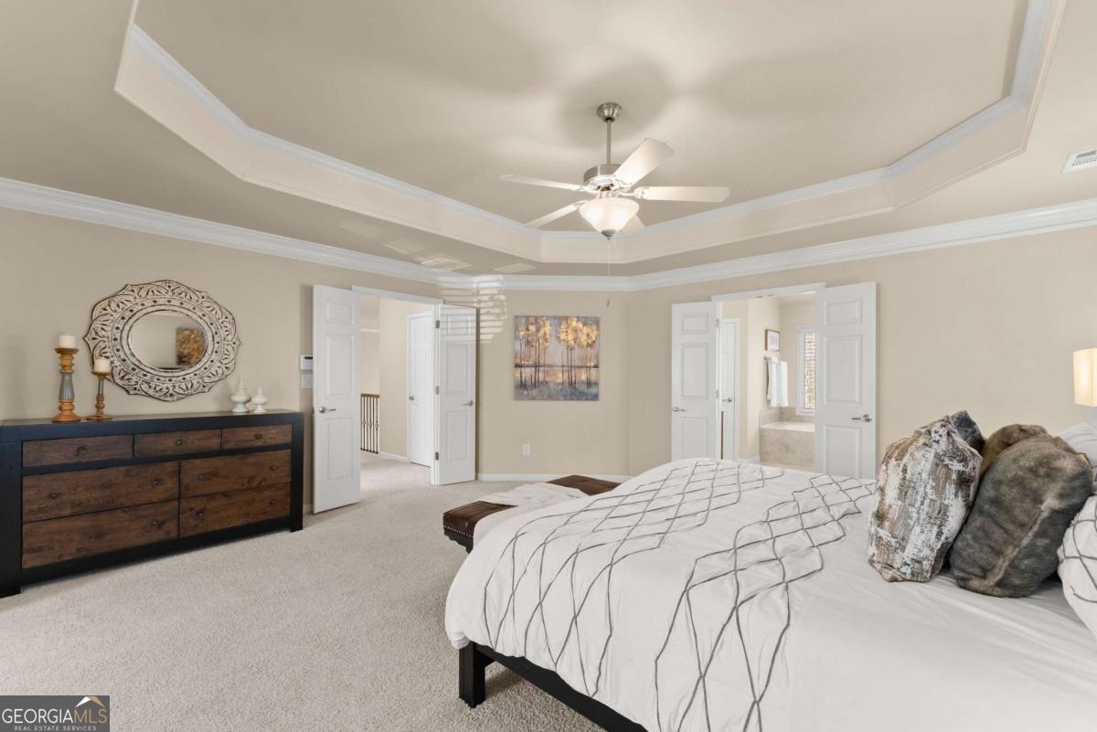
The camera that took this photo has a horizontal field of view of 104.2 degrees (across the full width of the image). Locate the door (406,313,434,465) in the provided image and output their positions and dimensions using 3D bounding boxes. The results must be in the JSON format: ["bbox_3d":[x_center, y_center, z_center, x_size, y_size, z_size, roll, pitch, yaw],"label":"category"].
[{"bbox_3d":[-1.655,0.348,5.765,0.750,2.030,0.045,-1,-2,40],"label":"door"}]

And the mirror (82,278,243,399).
[{"bbox_3d":[-2.810,-0.186,3.165,0.890,0.900,0.040,2,-2,-45],"label":"mirror"}]

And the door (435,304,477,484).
[{"bbox_3d":[-1.040,0.333,4.910,0.450,2.030,0.045,1,-2,-38],"label":"door"}]

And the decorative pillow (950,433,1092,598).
[{"bbox_3d":[1.335,0.375,1.220,0.200,0.430,0.450,22,13,38],"label":"decorative pillow"}]

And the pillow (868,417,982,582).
[{"bbox_3d":[1.120,0.355,1.250,0.190,0.440,0.440,16,9,39],"label":"pillow"}]

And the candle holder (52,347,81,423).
[{"bbox_3d":[-2.935,0.117,2.600,0.118,0.435,0.118,2,-2,-45],"label":"candle holder"}]

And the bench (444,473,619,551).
[{"bbox_3d":[0.000,1.020,2.580,0.480,0.480,1.250,-1,-2,40],"label":"bench"}]

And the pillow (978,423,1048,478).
[{"bbox_3d":[1.600,0.385,1.500,0.180,0.430,0.450,18,10,38],"label":"pillow"}]

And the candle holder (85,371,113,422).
[{"bbox_3d":[-2.806,0.188,2.670,0.118,0.300,0.118,2,-2,-45],"label":"candle holder"}]

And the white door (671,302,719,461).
[{"bbox_3d":[1.530,0.348,4.500,0.455,2.030,0.045,0,-2,23],"label":"white door"}]

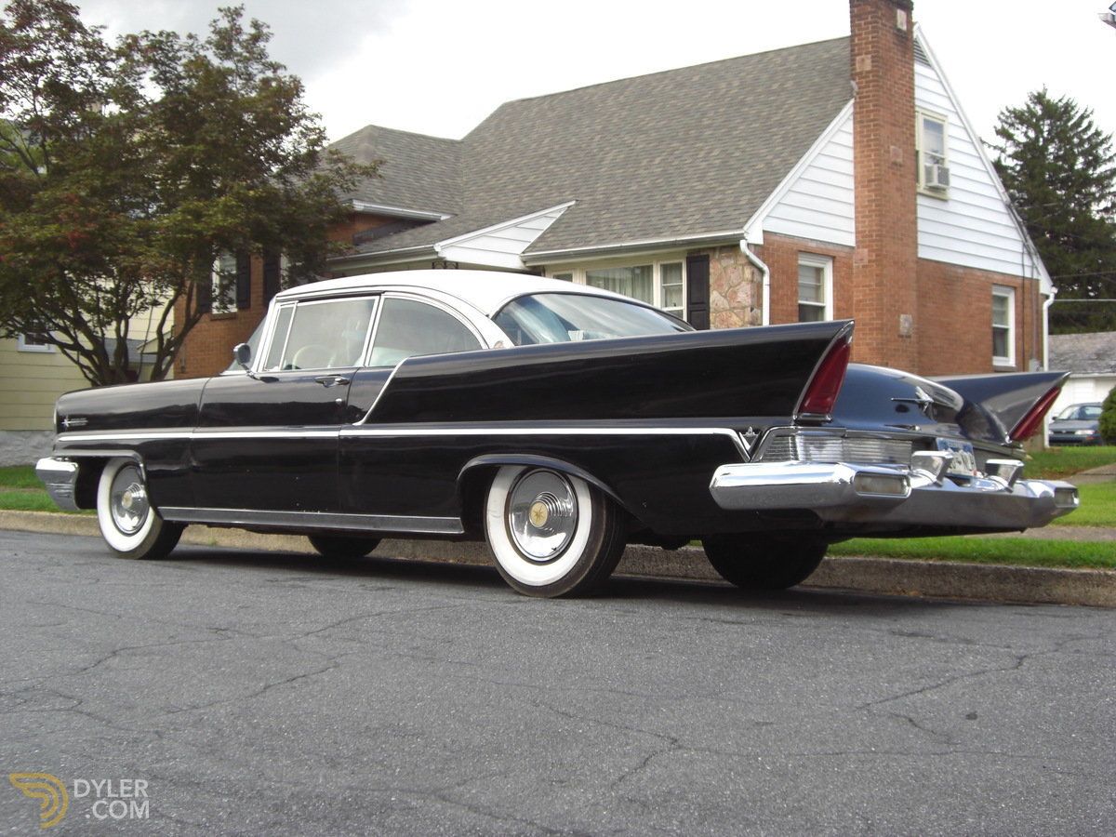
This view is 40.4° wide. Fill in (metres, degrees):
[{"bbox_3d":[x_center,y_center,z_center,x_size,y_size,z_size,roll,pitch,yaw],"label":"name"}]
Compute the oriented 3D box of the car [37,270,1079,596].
[{"bbox_3d":[-0.373,0.075,7.994,5.700,1.530,2.040,-1,-5,41],"label":"car"}]

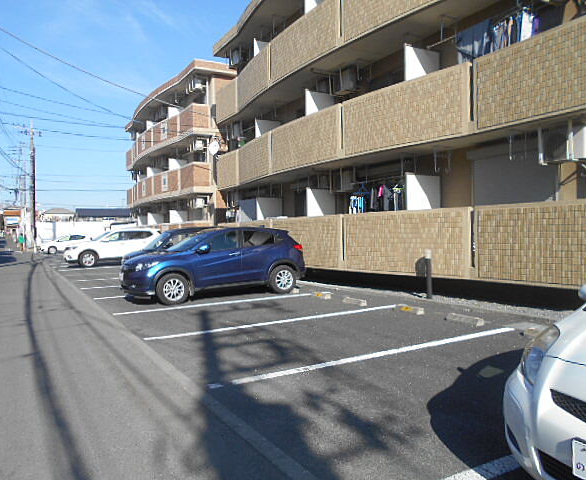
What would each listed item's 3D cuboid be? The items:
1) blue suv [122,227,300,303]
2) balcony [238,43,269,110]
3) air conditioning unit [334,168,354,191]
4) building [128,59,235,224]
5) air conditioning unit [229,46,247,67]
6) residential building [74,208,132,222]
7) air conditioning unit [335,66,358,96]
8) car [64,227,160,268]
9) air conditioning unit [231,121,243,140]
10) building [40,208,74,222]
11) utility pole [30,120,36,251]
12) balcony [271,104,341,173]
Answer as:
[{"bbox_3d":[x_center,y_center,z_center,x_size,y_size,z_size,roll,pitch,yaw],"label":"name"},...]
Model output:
[{"bbox_3d":[-1.740,0.480,11.200,4.295,1.605,1.770,-1,1,-31],"label":"blue suv"},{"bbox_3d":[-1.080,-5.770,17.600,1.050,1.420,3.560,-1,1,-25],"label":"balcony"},{"bbox_3d":[1.376,-1.597,13.251,0.300,0.540,0.760,-1,0,-32],"label":"air conditioning unit"},{"bbox_3d":[-4.826,-3.598,30.100,9.200,9.300,14.400,-1,0,-30],"label":"building"},{"bbox_3d":[-2.089,-7.050,18.600,0.300,0.540,0.760,-1,0,-30],"label":"air conditioning unit"},{"bbox_3d":[-39.500,-2.900,101.000,13.000,7.300,8.000,-1,1,-20],"label":"residential building"},{"bbox_3d":[1.402,-4.297,13.201,0.300,0.540,0.760,-1,0,-32],"label":"air conditioning unit"},{"bbox_3d":[-7.940,0.310,21.930,4.640,1.720,1.820,-1,0,-30],"label":"car"},{"bbox_3d":[-2.280,-4.520,19.800,0.320,0.650,0.800,-1,1,-28],"label":"air conditioning unit"},{"bbox_3d":[-51.200,-2.900,105.000,7.500,7.600,7.500,-1,1,-20],"label":"building"},{"bbox_3d":[-22.400,-4.600,41.500,0.380,11.500,0.380,-1,1,-30],"label":"utility pole"},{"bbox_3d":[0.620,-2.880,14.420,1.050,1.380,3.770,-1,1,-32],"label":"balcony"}]

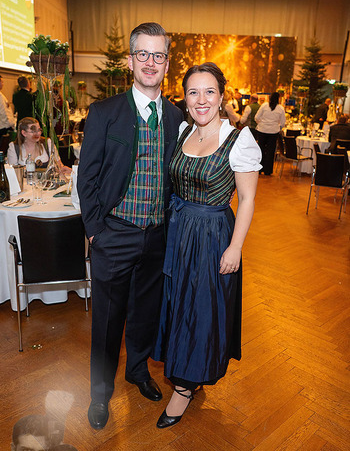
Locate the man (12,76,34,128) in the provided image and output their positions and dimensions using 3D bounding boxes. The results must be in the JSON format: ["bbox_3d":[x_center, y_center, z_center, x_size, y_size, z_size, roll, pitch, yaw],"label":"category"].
[{"bbox_3d":[-2.369,-1.459,6.797,0.360,1.780,0.500,-10,21,-33],"label":"man"}]

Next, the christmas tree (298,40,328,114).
[{"bbox_3d":[4.303,-4.188,13.522,1.600,3.500,1.600,2,17,0],"label":"christmas tree"}]

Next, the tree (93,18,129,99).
[{"bbox_3d":[-1.688,-3.981,11.978,1.700,3.600,1.700,2,17,0],"label":"tree"}]

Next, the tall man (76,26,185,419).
[{"bbox_3d":[-0.203,0.047,1.971,0.580,1.820,0.420,-5,18,-23],"label":"tall man"}]

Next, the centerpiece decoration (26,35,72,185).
[{"bbox_3d":[-1.065,-0.989,3.736,0.380,1.250,0.370,2,17,0],"label":"centerpiece decoration"}]

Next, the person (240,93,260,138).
[{"bbox_3d":[1.835,-2.319,10.252,0.520,1.690,0.380,-10,21,-33],"label":"person"}]

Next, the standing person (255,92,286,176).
[{"bbox_3d":[1.948,-1.868,8.768,0.580,1.700,0.360,4,17,5],"label":"standing person"}]

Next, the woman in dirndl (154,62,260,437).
[{"bbox_3d":[0.120,0.140,2.009,0.470,1.710,0.410,8,18,19],"label":"woman in dirndl"}]

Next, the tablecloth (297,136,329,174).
[{"bbox_3d":[3.561,-1.630,9.765,1.650,0.770,1.650,2,17,0],"label":"tablecloth"}]

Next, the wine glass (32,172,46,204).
[{"bbox_3d":[-1.021,-0.281,3.210,0.088,0.230,0.088,2,17,0],"label":"wine glass"}]

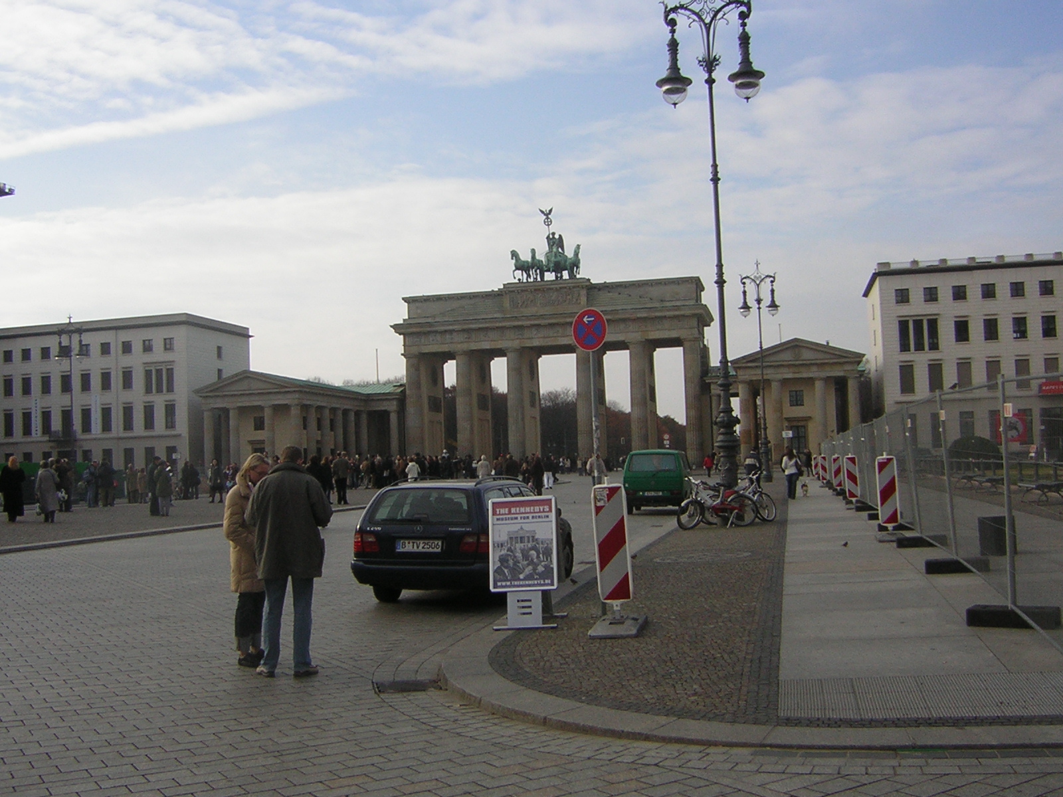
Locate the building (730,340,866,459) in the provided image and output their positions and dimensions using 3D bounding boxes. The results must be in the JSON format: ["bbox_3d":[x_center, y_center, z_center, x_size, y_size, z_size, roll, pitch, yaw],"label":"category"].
[{"bbox_3d":[24.362,0.906,100.970,10.870,11.200,20.000,-3,-4,13],"label":"building"}]

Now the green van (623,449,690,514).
[{"bbox_3d":[4.252,2.666,36.017,1.850,1.950,4.500,-3,-4,13],"label":"green van"}]

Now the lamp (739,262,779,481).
[{"bbox_3d":[13.237,-1.574,63.500,2.250,12.700,0.800,-3,-4,13],"label":"lamp"}]

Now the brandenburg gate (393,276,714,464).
[{"bbox_3d":[2.676,-1.891,119.520,33.400,20.500,11.500,-3,-4,13],"label":"brandenburg gate"}]

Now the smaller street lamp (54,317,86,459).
[{"bbox_3d":[-30.730,0.528,74.000,2.300,12.400,0.800,-3,-4,13],"label":"smaller street lamp"}]

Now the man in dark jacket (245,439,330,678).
[{"bbox_3d":[-1.894,1.274,8.650,0.630,1.780,0.460,-1,-3,-12],"label":"man in dark jacket"}]

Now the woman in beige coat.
[{"bbox_3d":[-2.242,1.311,8.950,0.480,1.720,0.480,-1,-3,-12],"label":"woman in beige coat"}]

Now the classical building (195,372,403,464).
[{"bbox_3d":[-22.489,3.192,111.822,14.400,11.200,20.000,-3,-4,13],"label":"classical building"}]

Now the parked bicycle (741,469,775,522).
[{"bbox_3d":[4.837,2.298,25.600,1.720,1.150,0.620,0,-4,-27],"label":"parked bicycle"}]

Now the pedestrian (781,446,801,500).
[{"bbox_3d":[8.216,2.366,35.000,0.560,1.680,0.380,-3,-4,13],"label":"pedestrian"}]

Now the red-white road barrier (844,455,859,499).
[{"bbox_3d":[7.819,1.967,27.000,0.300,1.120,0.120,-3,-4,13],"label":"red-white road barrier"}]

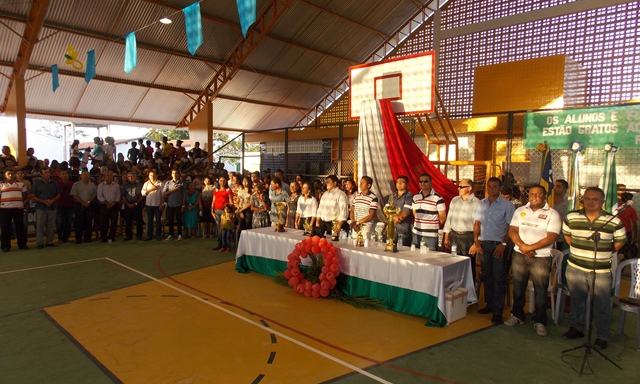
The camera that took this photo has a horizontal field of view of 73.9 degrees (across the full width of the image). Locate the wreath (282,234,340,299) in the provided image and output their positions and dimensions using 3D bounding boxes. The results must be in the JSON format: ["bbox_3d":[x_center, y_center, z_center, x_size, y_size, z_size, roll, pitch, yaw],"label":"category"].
[{"bbox_3d":[-0.112,1.114,6.331,0.900,0.930,0.270,3,-4,36],"label":"wreath"}]

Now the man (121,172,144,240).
[{"bbox_3d":[-4.699,0.348,10.630,0.530,1.694,0.360,0,4,-20],"label":"man"}]

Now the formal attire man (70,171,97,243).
[{"bbox_3d":[-5.646,0.356,10.140,0.550,1.712,0.360,-2,4,-33],"label":"formal attire man"}]

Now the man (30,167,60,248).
[{"bbox_3d":[-6.216,0.344,9.592,0.360,1.790,0.580,4,5,44],"label":"man"}]

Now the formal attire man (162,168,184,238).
[{"bbox_3d":[-3.708,0.319,10.708,0.530,1.770,0.360,0,4,-14],"label":"formal attire man"}]

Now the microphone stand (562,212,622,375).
[{"bbox_3d":[2.702,0.939,4.144,0.520,1.527,0.470,2,4,12],"label":"microphone stand"}]

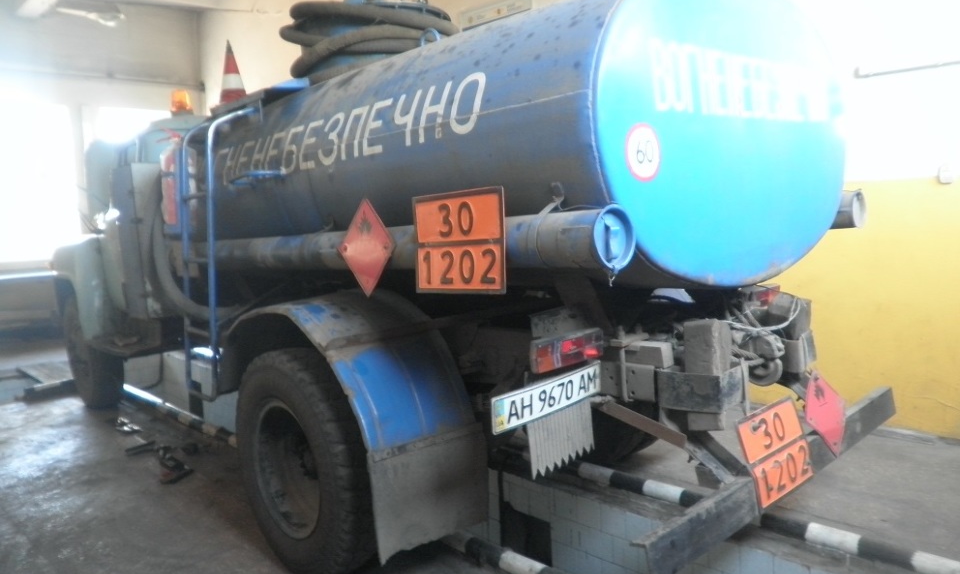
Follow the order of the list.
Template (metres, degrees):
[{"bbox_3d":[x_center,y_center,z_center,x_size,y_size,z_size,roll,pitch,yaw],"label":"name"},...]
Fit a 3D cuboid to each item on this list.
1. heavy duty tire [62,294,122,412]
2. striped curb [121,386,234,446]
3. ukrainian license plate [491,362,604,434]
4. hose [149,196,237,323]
[{"bbox_3d":[-3.146,0.505,5.882,0.240,0.950,0.950,-7,7,-42],"label":"heavy duty tire"},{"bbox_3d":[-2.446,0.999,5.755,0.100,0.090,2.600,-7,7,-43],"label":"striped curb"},{"bbox_3d":[0.232,0.354,2.363,0.525,0.117,0.018,-12,12,-42],"label":"ukrainian license plate"},{"bbox_3d":[-1.645,-0.200,4.154,0.170,0.780,1.120,-7,7,-42],"label":"hose"}]

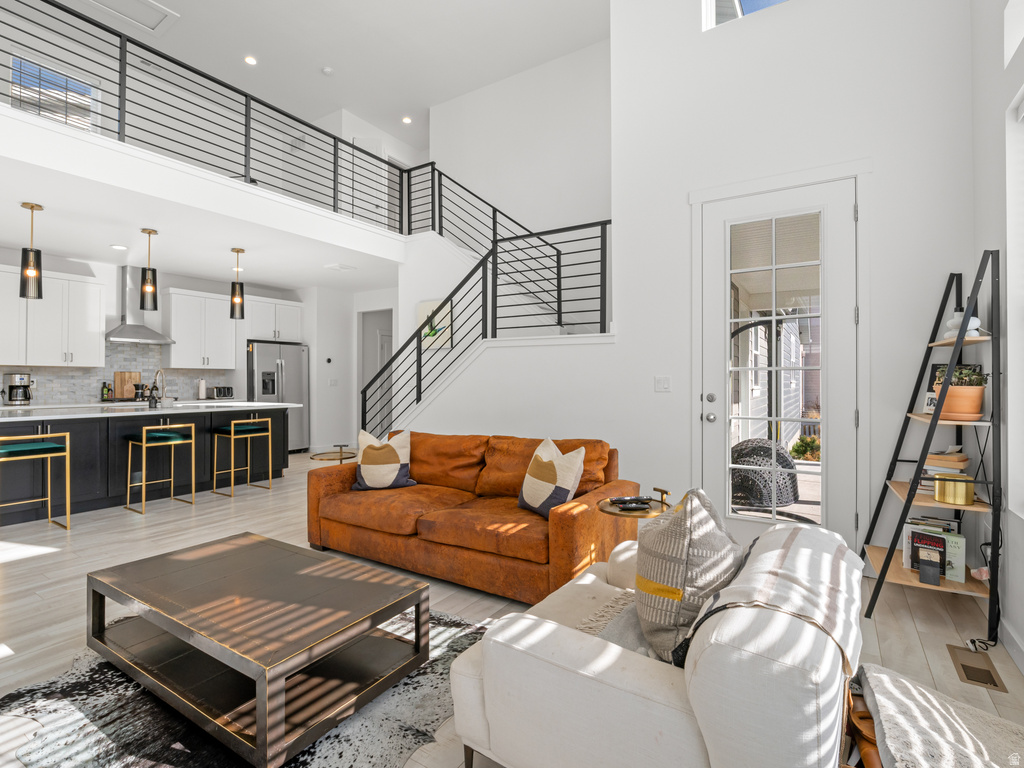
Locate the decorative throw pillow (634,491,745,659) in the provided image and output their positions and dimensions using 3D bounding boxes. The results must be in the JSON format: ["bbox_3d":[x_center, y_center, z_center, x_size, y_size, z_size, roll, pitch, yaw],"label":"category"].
[{"bbox_3d":[0.550,0.545,1.465,0.220,0.440,0.440,10,4,26],"label":"decorative throw pillow"}]

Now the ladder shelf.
[{"bbox_3d":[2.146,0.288,2.513,0.490,1.803,0.500,0,0,29],"label":"ladder shelf"}]

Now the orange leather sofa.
[{"bbox_3d":[-0.317,0.785,3.314,2.108,0.810,1.020,0,0,32],"label":"orange leather sofa"}]

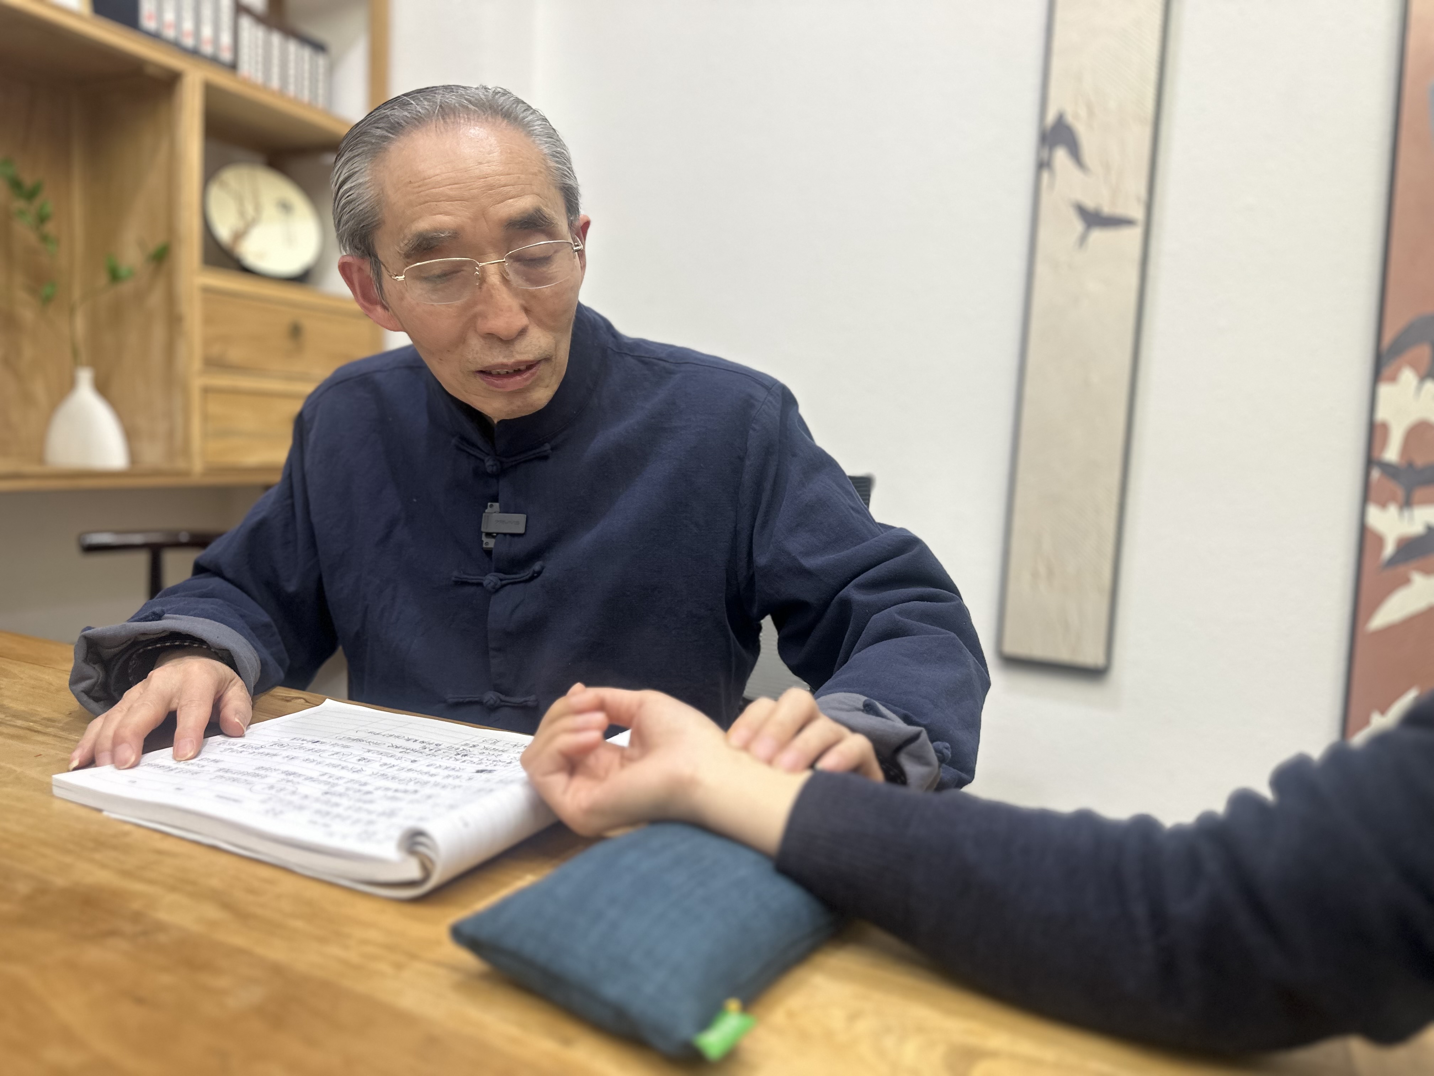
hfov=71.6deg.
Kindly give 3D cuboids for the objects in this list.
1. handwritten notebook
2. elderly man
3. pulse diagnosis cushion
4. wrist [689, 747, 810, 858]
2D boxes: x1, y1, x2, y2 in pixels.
[{"bbox_3d":[-0.249,0.158,0.687,0.305,0.036,0.229,5,6,25],"label":"handwritten notebook"},{"bbox_3d":[-0.127,0.282,0.913,0.680,1.260,0.660,4,6,12],"label":"elderly man"},{"bbox_3d":[-0.031,0.183,0.482,0.142,0.047,0.138,7,7,34],"label":"pulse diagnosis cushion"},{"bbox_3d":[0.017,0.138,0.519,0.072,0.050,0.054,7,7,34],"label":"wrist"}]

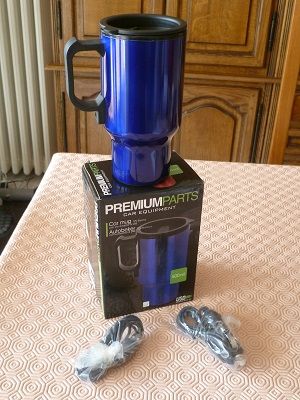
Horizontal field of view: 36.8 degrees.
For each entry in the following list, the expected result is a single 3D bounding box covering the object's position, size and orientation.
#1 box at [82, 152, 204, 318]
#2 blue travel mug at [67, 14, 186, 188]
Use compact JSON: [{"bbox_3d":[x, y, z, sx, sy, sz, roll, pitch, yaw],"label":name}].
[{"bbox_3d":[-0.011,0.046,0.578,0.122,0.183,0.084,-10,34,-16],"label":"box"},{"bbox_3d":[-0.025,-0.101,0.482,0.118,0.167,0.085,-8,33,-13],"label":"blue travel mug"}]

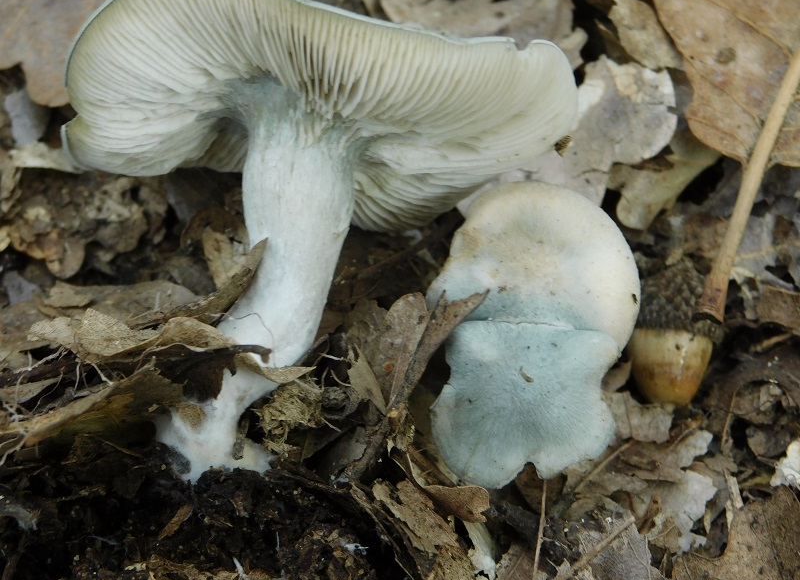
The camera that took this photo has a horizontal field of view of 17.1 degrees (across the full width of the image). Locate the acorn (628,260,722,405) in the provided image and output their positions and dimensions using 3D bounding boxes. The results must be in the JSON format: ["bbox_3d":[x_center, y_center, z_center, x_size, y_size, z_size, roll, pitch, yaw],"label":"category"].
[{"bbox_3d":[0.048,0.007,0.460,0.017,0.017,0.026,4,75,0],"label":"acorn"}]

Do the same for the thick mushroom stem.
[{"bbox_3d":[-0.024,-0.001,0.450,0.025,0.022,0.073,12,72,0],"label":"thick mushroom stem"}]

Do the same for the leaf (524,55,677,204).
[{"bbox_3d":[0.035,-0.028,0.482,0.037,0.007,0.026,-38,67,-19],"label":"leaf"}]

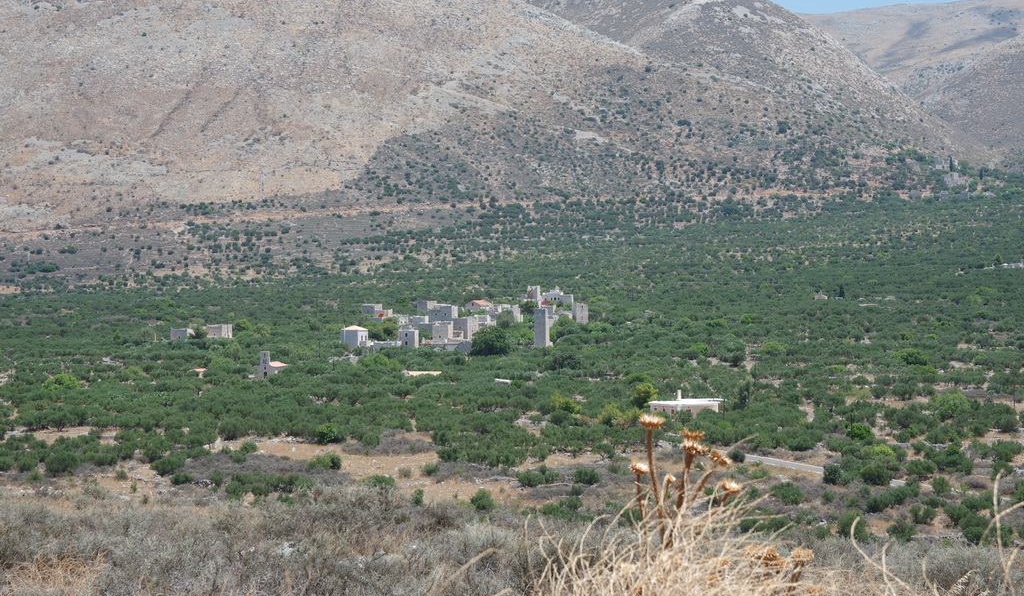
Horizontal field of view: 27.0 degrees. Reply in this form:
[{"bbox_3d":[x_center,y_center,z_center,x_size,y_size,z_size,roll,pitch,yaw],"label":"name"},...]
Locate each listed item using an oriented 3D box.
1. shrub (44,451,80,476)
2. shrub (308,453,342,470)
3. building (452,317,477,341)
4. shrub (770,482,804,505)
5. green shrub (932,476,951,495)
[{"bbox_3d":[-81.720,30.052,387.000,6.300,4.100,5.600,0,1,0],"label":"shrub"},{"bbox_3d":[-29.087,25.617,332.000,5.303,2.729,4.507,0,1,0],"label":"shrub"},{"bbox_3d":[-17.148,11.432,785.000,5.700,8.482,8.200,1,1,26],"label":"building"},{"bbox_3d":[37.273,26.450,288.000,4.600,3.247,3.910,0,1,0],"label":"shrub"},{"bbox_3d":[60.126,26.248,298.000,2.520,2.800,2.520,0,1,0],"label":"green shrub"}]

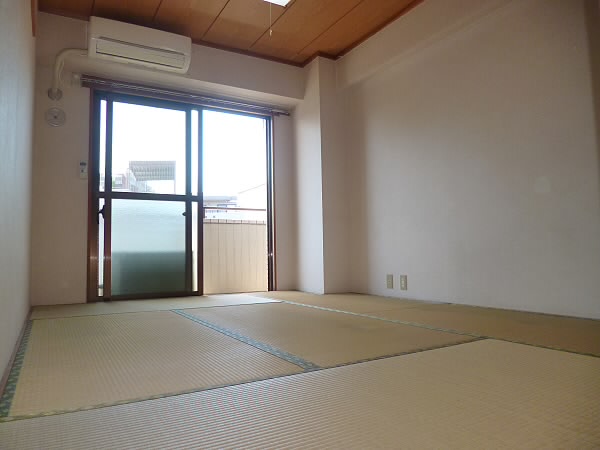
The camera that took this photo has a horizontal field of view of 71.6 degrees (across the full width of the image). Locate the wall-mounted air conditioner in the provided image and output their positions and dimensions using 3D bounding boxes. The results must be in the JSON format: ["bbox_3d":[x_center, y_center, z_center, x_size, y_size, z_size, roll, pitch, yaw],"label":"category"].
[{"bbox_3d":[-1.334,-1.492,3.513,0.785,0.265,0.205,1,-4,-28],"label":"wall-mounted air conditioner"}]

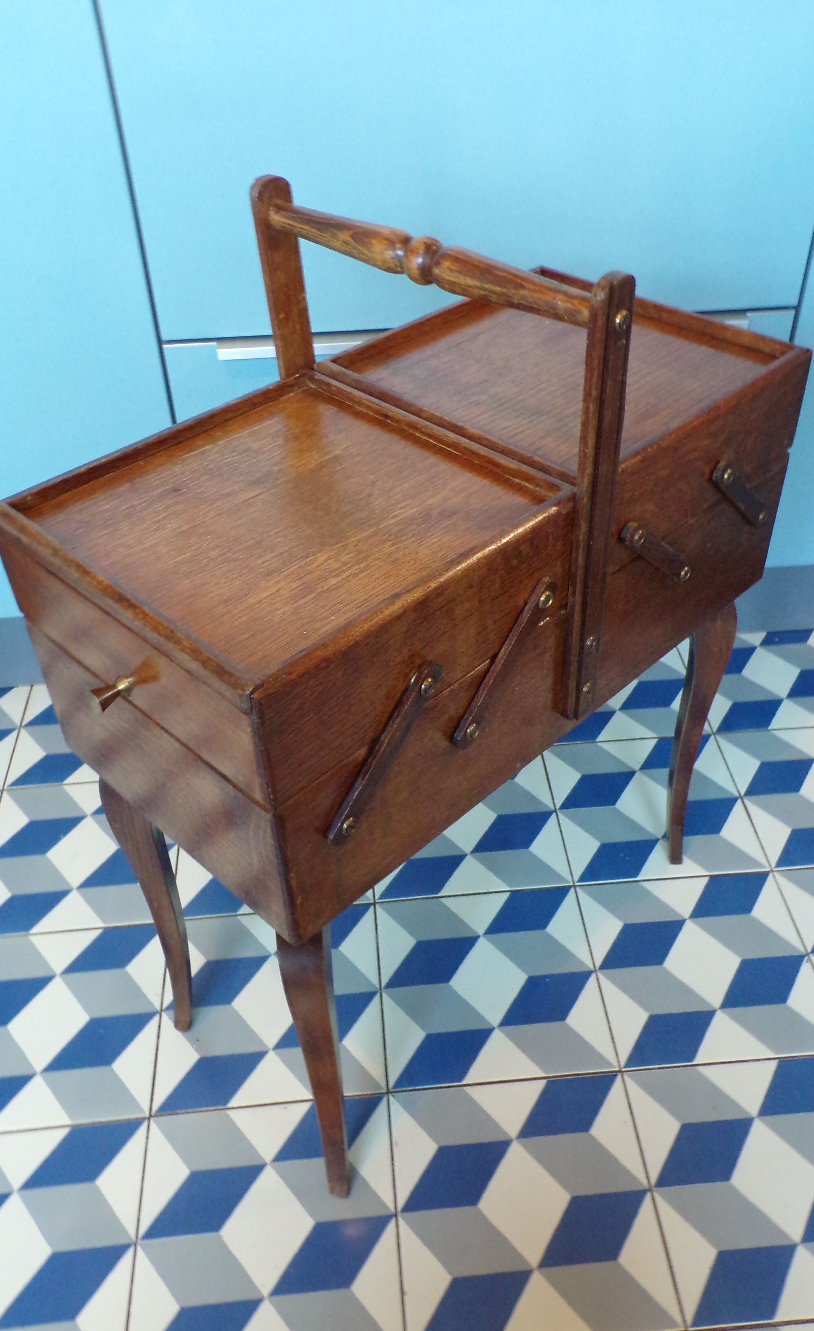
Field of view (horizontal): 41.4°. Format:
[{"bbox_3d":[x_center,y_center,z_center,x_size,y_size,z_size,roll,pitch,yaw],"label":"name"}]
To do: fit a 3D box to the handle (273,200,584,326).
[{"bbox_3d":[0.006,-0.232,0.617,0.028,0.028,0.246,-33,49,-32],"label":"handle"}]

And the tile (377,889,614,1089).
[{"bbox_3d":[0.076,0.295,0.993,0.199,0.010,0.199,-4,40,-3],"label":"tile"}]

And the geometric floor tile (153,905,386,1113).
[{"bbox_3d":[-0.123,0.310,0.984,0.199,0.010,0.199,-4,40,-3],"label":"geometric floor tile"}]

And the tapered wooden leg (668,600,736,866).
[{"bbox_3d":[0.263,0.061,0.981,0.041,0.354,0.031,-1,40,1],"label":"tapered wooden leg"}]

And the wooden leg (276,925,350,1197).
[{"bbox_3d":[-0.059,0.274,0.740,0.031,0.354,0.041,-1,40,1],"label":"wooden leg"}]

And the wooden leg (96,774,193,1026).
[{"bbox_3d":[-0.202,0.185,0.853,0.041,0.354,0.031,-1,40,1],"label":"wooden leg"}]

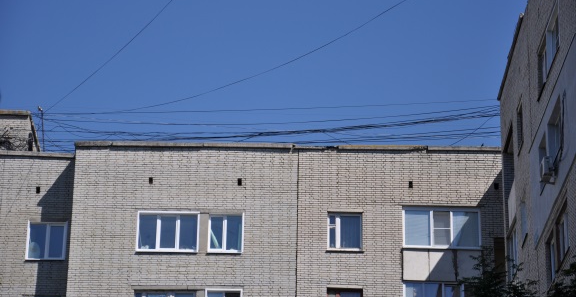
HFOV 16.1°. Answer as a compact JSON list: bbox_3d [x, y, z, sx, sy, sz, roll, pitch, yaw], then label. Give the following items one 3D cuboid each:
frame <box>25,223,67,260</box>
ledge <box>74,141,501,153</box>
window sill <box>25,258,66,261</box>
[{"bbox_3d":[-8.517,3.250,71.603,1.447,1.431,0.130,1,-22,1],"label":"frame"},{"bbox_3d":[0.000,-0.042,71.833,15.038,0.250,0.400,1,-22,1],"label":"ledge"},{"bbox_3d":[-8.223,3.773,68.845,1.390,0.070,0.180,1,-27,0],"label":"window sill"}]

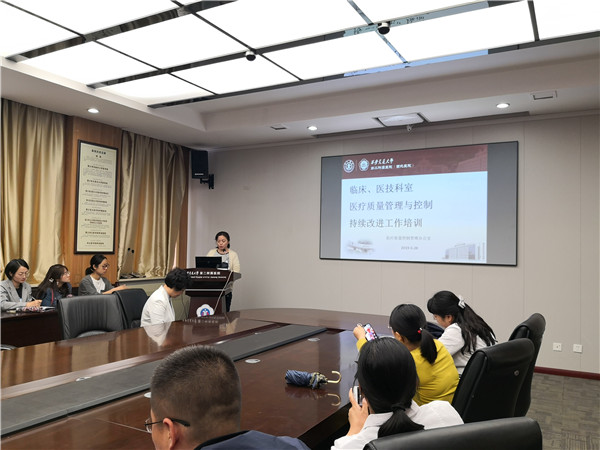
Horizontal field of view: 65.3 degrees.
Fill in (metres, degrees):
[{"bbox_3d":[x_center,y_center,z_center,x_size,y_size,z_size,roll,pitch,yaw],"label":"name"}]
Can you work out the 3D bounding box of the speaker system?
[{"bbox_3d":[-1.622,-0.984,7.613,0.265,0.450,0.250,1,6,-5],"label":"speaker system"}]

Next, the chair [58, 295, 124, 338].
[{"bbox_3d":[-1.558,1.099,3.874,0.650,0.980,0.600,0,-2,35],"label":"chair"}]

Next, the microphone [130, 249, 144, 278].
[{"bbox_3d":[-2.571,0.619,7.424,0.180,0.430,0.160,0,-2,29],"label":"microphone"}]

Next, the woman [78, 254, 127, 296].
[{"bbox_3d":[-2.262,0.996,5.506,0.720,1.280,0.500,1,-2,18],"label":"woman"}]

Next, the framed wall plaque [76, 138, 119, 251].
[{"bbox_3d":[-2.957,-0.382,6.838,0.040,1.600,0.670,0,-3,29],"label":"framed wall plaque"}]

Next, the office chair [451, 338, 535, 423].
[{"bbox_3d":[0.826,1.103,2.492,0.600,1.000,0.640,3,-2,-40],"label":"office chair"}]

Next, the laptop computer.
[{"bbox_3d":[-1.207,0.536,6.193,0.340,0.220,0.290,1,-2,5],"label":"laptop computer"}]

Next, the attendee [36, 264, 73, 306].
[{"bbox_3d":[-2.619,1.016,5.073,0.620,1.180,0.480,1,-2,18],"label":"attendee"}]

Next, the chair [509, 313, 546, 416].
[{"bbox_3d":[1.332,1.133,3.311,0.650,0.990,0.600,0,-2,42],"label":"chair"}]

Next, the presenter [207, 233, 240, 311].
[{"bbox_3d":[-1.066,0.892,6.399,0.460,1.600,0.360,1,-2,11],"label":"presenter"}]

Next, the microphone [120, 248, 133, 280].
[{"bbox_3d":[-2.631,0.582,7.077,0.160,0.440,0.110,0,-2,29],"label":"microphone"}]

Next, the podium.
[{"bbox_3d":[-1.111,1.078,5.667,0.680,1.150,0.500,1,-2,0],"label":"podium"}]

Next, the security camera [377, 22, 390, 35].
[{"bbox_3d":[0.633,-1.482,3.540,0.092,0.072,0.092,1,-2,0],"label":"security camera"}]

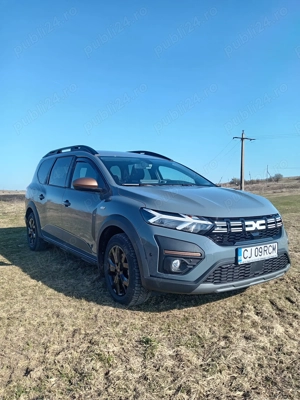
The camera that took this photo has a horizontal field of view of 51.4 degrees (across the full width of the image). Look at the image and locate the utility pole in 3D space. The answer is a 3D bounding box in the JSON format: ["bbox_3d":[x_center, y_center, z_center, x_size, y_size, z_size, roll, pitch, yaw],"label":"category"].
[{"bbox_3d":[12.000,-4.600,40.000,3.000,8.500,0.400,0,2,-18],"label":"utility pole"}]

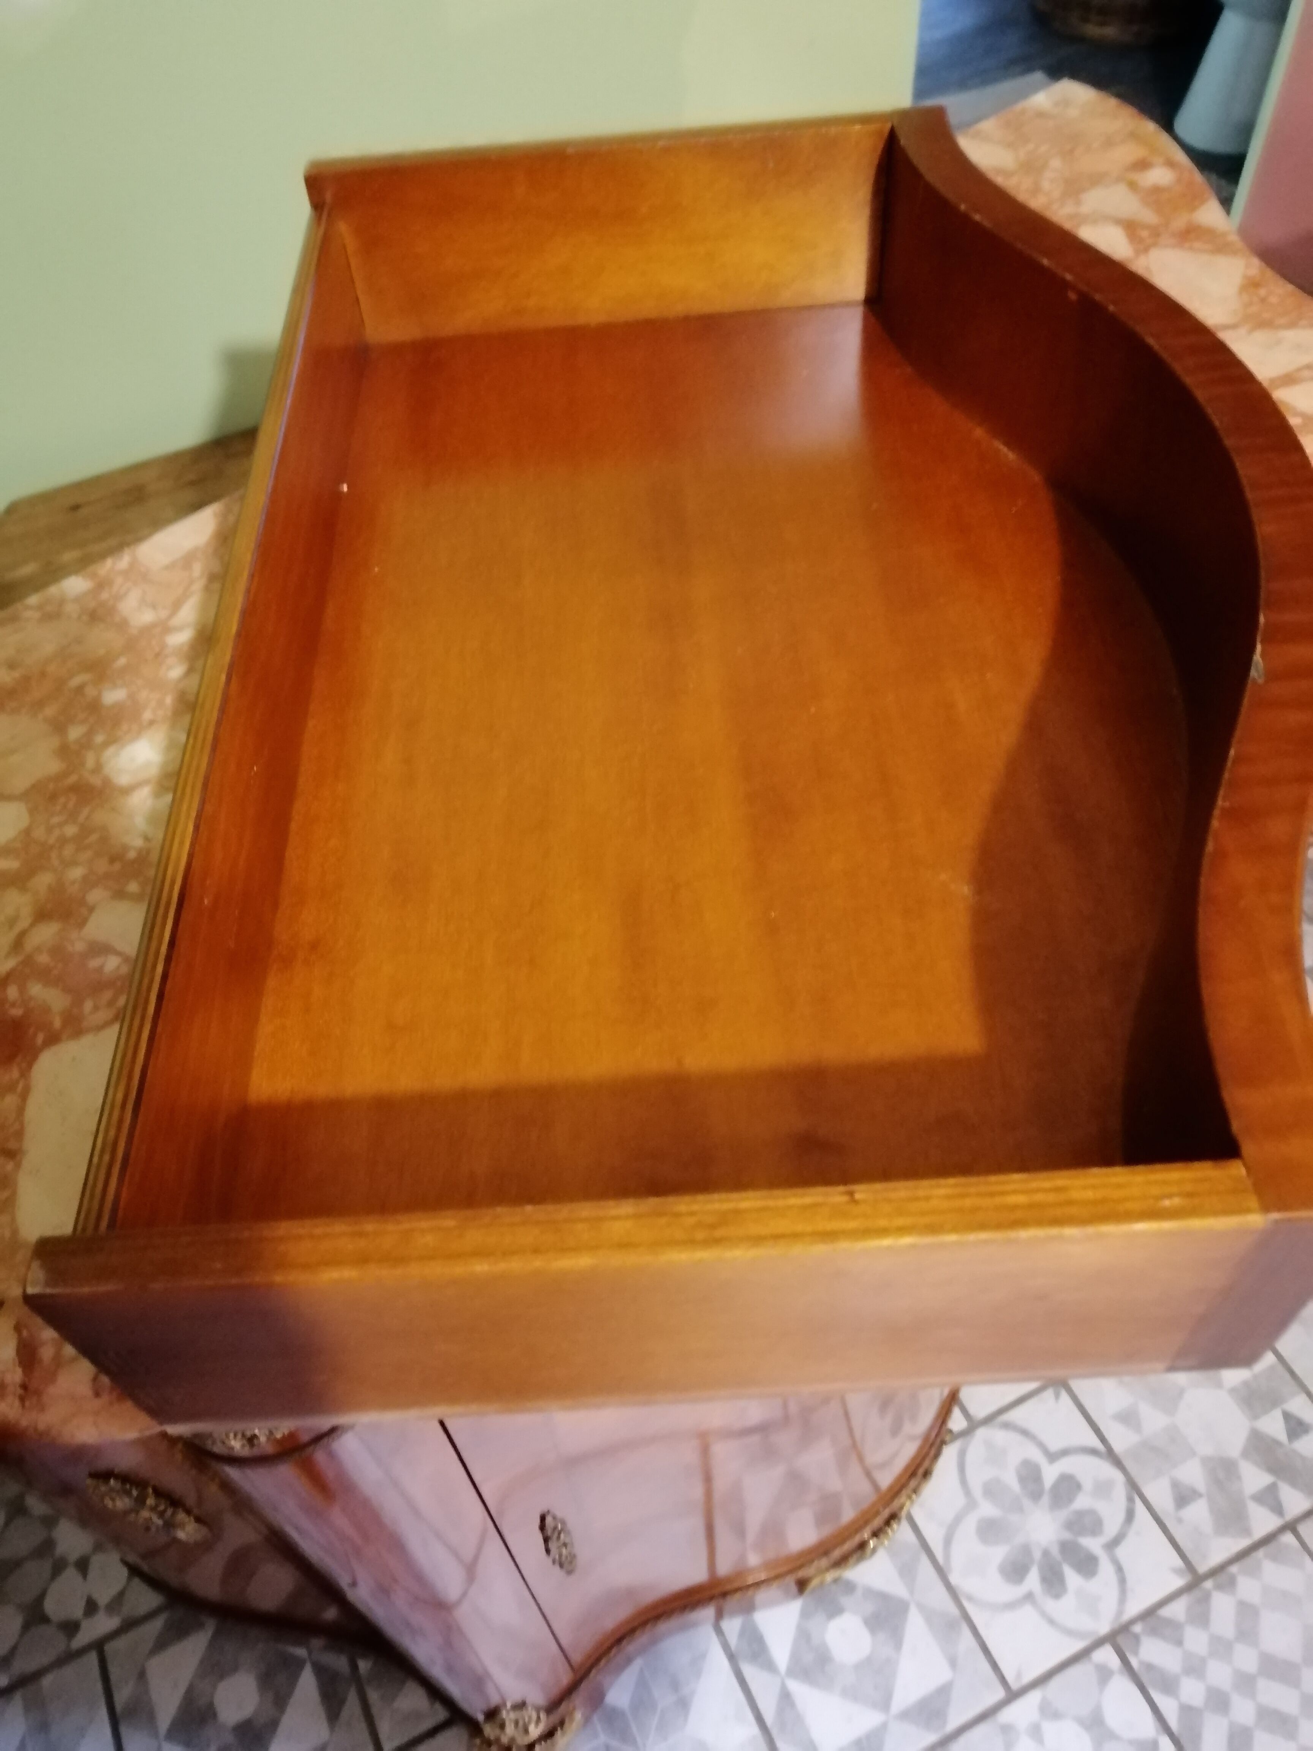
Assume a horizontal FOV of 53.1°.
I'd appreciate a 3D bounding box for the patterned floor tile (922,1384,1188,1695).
[{"bbox_3d":[0.363,0.621,1.252,0.202,0.010,0.202,-23,54,-14],"label":"patterned floor tile"}]

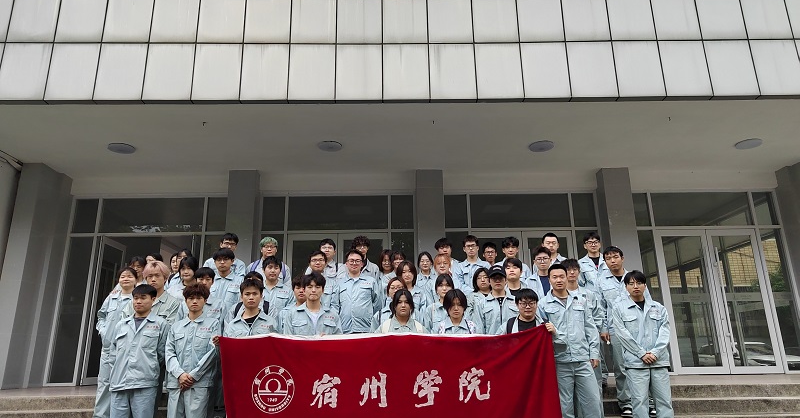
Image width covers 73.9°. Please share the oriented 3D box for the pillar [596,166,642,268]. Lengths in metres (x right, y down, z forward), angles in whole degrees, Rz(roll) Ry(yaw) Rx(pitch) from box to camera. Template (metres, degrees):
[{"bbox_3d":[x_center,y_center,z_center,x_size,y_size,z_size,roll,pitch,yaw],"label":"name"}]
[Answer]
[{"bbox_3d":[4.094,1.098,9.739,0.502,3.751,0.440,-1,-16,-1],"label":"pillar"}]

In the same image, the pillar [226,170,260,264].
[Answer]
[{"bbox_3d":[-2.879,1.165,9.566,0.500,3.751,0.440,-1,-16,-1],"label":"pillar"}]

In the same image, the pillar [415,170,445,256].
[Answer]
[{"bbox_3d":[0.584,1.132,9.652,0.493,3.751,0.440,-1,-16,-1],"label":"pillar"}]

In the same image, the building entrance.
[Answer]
[{"bbox_3d":[5.830,1.655,9.747,1.920,2.629,0.160,-1,-16,-1],"label":"building entrance"}]

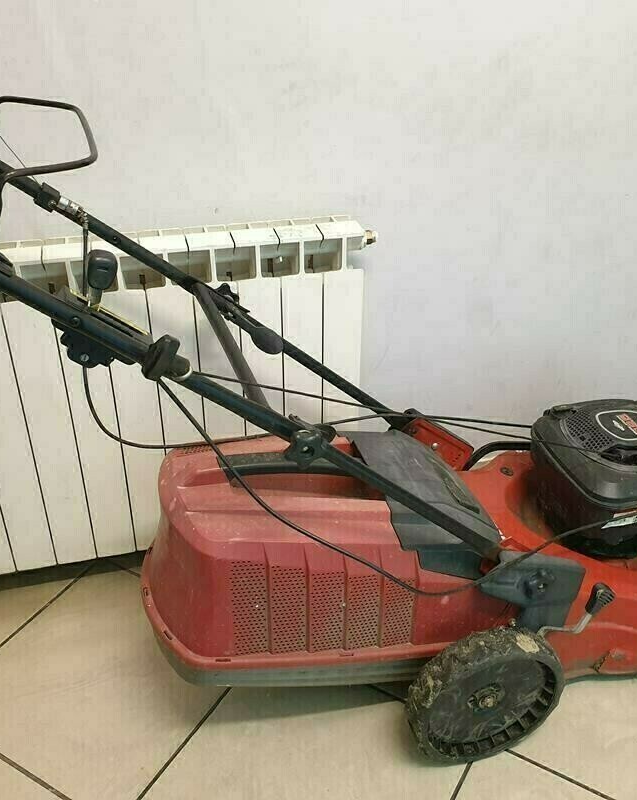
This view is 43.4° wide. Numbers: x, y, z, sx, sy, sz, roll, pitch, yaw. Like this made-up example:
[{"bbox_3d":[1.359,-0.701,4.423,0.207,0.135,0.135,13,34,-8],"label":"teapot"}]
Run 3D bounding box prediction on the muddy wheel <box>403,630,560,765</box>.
[{"bbox_3d":[0.276,0.490,1.324,0.265,0.265,0.053,-10,34,-14],"label":"muddy wheel"}]

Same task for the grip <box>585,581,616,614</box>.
[{"bbox_3d":[0.465,0.327,1.321,0.030,0.050,0.023,14,26,-27],"label":"grip"}]

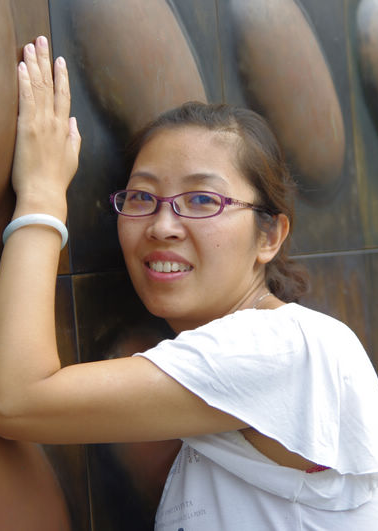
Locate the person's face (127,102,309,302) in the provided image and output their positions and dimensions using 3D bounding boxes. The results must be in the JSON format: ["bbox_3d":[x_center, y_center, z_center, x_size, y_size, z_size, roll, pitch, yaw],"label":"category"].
[{"bbox_3d":[0.022,-0.058,1.540,0.160,0.220,0.185,0,-9,21],"label":"person's face"}]

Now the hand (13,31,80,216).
[{"bbox_3d":[-0.147,-0.143,1.540,0.042,0.182,0.081,-7,-10,36],"label":"hand"}]

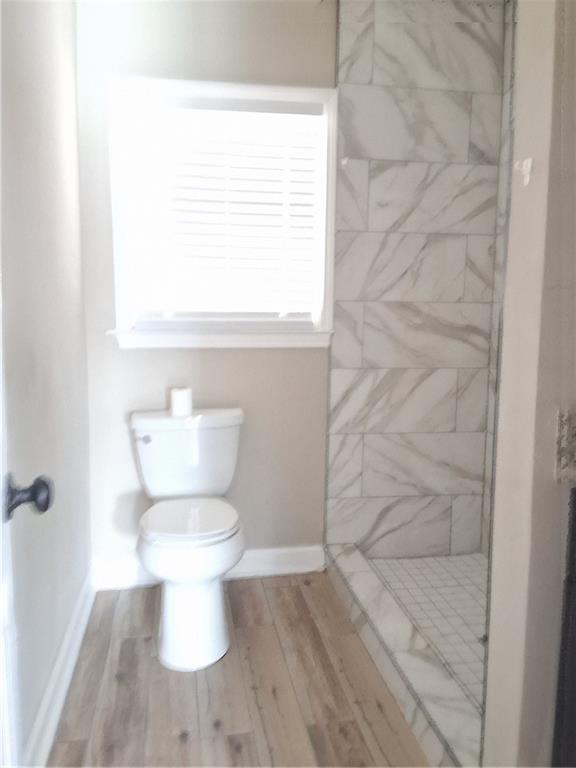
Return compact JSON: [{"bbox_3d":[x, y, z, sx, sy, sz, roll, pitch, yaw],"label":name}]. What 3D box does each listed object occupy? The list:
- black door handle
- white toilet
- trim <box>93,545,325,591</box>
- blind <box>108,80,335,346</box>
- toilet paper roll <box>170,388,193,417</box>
[{"bbox_3d":[-0.384,0.167,0.920,0.066,0.066,0.066,-1,7,-15],"label":"black door handle"},{"bbox_3d":[-0.372,0.549,2.387,0.454,0.790,0.725,-1,7,-10],"label":"white toilet"},{"bbox_3d":[-0.351,0.828,2.810,1.027,0.132,0.017,-1,7,-10],"label":"trim"},{"bbox_3d":[-0.268,-0.697,2.638,0.960,1.093,0.100,-1,7,-10],"label":"blind"},{"bbox_3d":[-0.438,0.074,2.562,0.088,0.108,0.088,-1,7,-10],"label":"toilet paper roll"}]

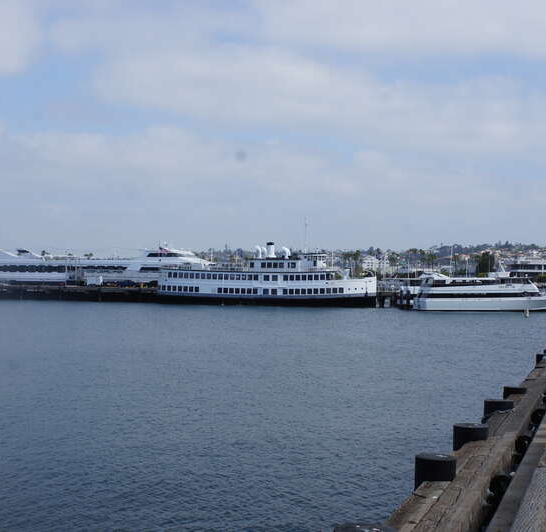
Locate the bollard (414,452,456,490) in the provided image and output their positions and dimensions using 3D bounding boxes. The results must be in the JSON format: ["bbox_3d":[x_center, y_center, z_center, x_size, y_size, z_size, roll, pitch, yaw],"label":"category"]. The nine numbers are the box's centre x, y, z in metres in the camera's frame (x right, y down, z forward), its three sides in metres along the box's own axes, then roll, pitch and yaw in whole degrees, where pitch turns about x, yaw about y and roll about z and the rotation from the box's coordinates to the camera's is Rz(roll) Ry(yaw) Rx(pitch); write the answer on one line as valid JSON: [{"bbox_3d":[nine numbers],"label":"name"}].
[{"bbox_3d":[1.399,1.782,8.600,0.355,0.290,0.355,0,-1,19],"label":"bollard"}]

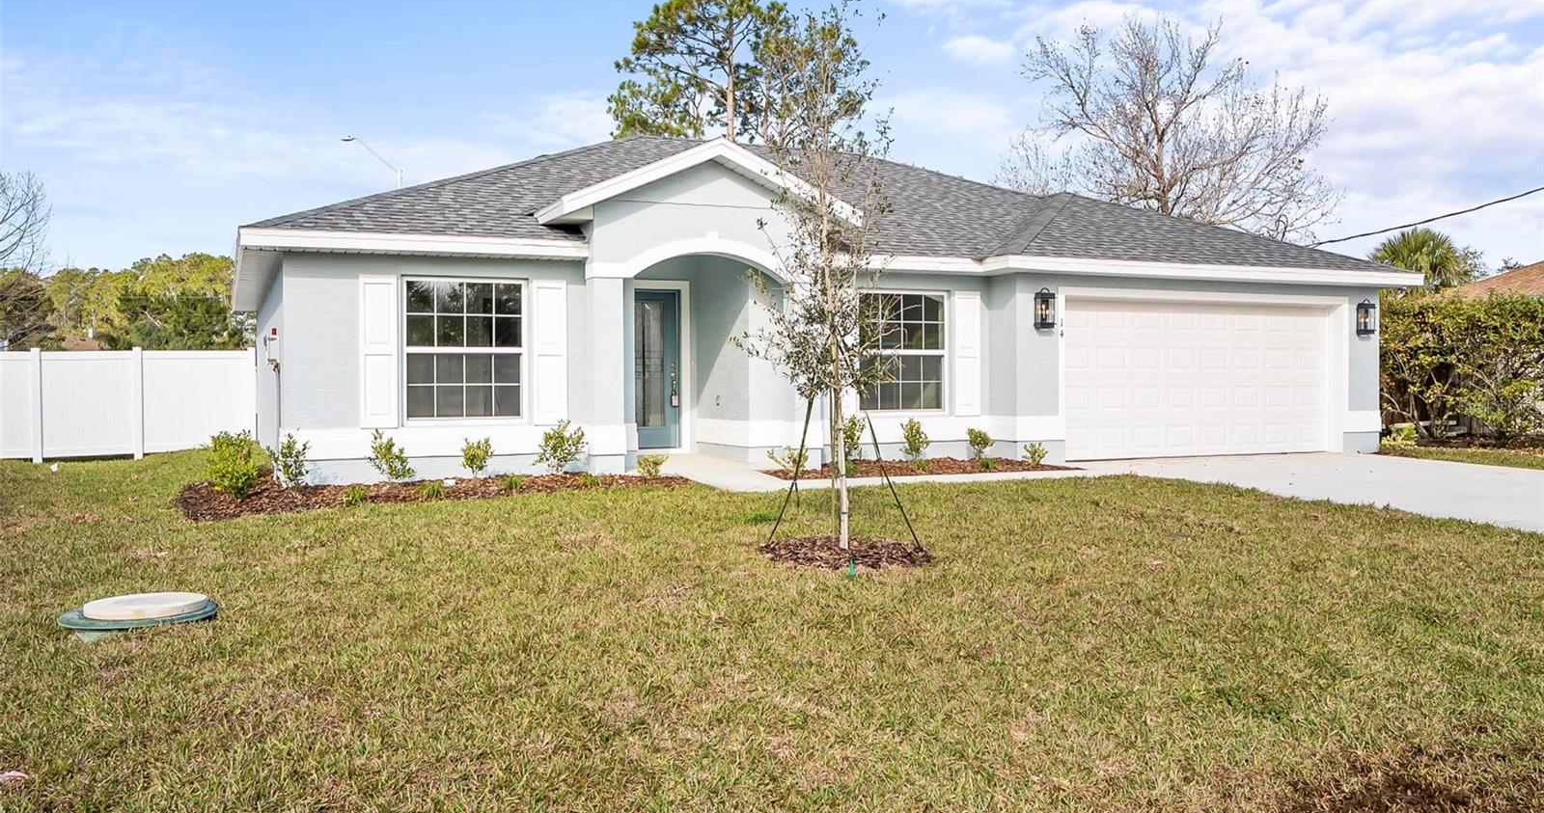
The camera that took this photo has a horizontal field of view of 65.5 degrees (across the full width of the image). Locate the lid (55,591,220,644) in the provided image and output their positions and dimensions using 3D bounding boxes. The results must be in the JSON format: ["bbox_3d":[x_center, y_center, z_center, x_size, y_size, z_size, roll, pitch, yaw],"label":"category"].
[{"bbox_3d":[-3.470,1.139,6.564,0.770,0.150,0.770,0,2,0],"label":"lid"}]

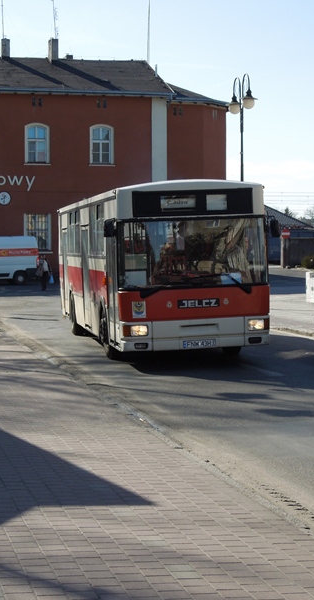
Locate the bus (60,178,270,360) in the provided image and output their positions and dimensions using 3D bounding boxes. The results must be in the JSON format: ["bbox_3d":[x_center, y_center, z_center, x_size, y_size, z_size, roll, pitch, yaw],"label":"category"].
[{"bbox_3d":[-0.301,-0.640,26.500,2.530,3.080,11.600,-2,3,-9],"label":"bus"}]

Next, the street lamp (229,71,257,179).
[{"bbox_3d":[2.702,-3.432,39.363,0.600,7.300,1.800,-1,2,-20],"label":"street lamp"}]

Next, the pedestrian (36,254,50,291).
[{"bbox_3d":[-5.303,-1.262,58.268,0.720,1.695,0.450,0,2,-9],"label":"pedestrian"}]

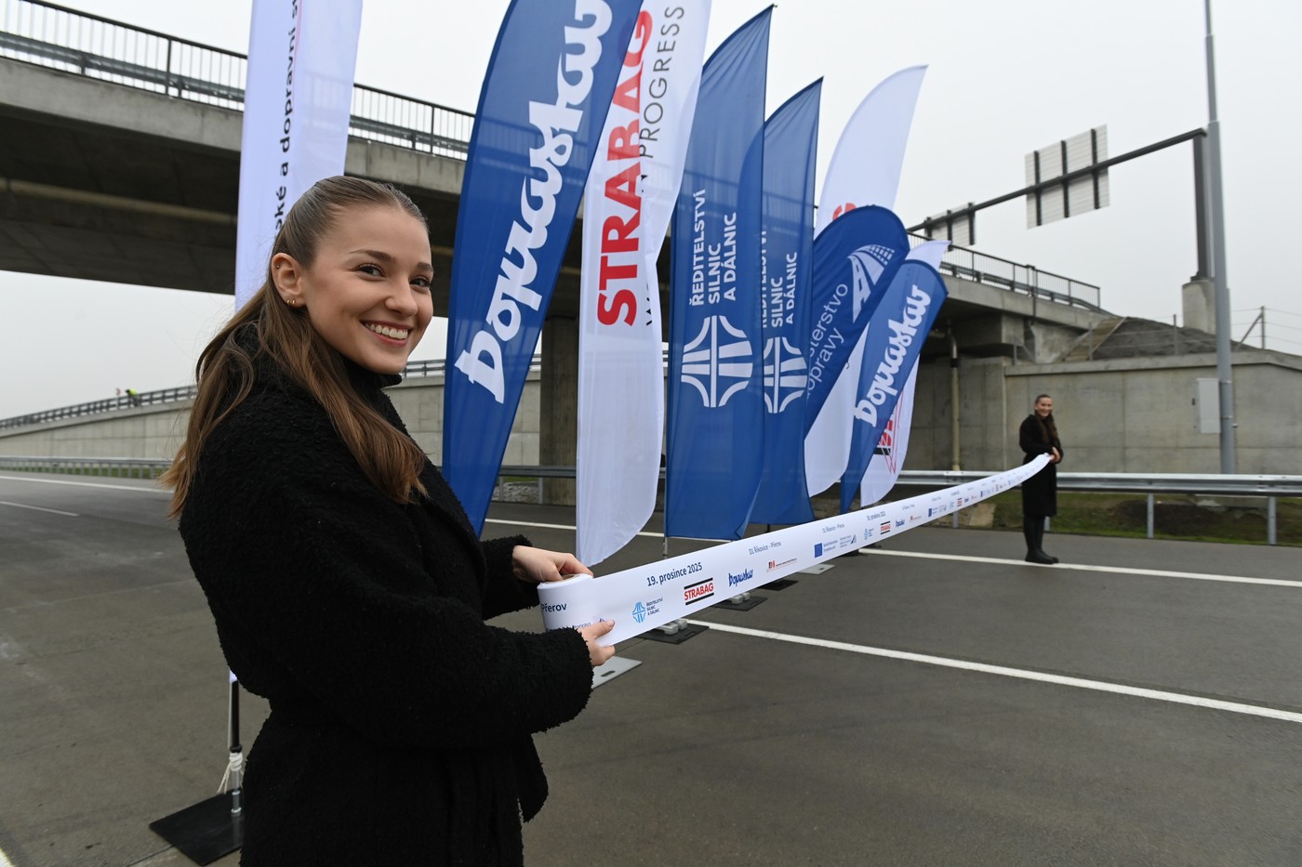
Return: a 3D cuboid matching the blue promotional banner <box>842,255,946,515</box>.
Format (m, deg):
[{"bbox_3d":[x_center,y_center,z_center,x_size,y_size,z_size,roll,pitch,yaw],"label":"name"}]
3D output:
[{"bbox_3d":[2.621,-0.450,7.452,1.139,2.838,0.150,-2,-4,35],"label":"blue promotional banner"}]

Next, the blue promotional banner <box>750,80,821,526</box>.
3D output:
[{"bbox_3d":[1.047,-1.063,5.681,0.770,3.607,0.150,-2,-4,37],"label":"blue promotional banner"}]

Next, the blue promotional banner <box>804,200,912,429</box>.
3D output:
[{"bbox_3d":[1.660,-0.618,6.162,1.312,2.778,0.150,-2,-4,35],"label":"blue promotional banner"}]

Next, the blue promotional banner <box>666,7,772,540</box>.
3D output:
[{"bbox_3d":[0.479,-1.123,4.887,0.778,3.731,0.150,-1,-4,29],"label":"blue promotional banner"}]

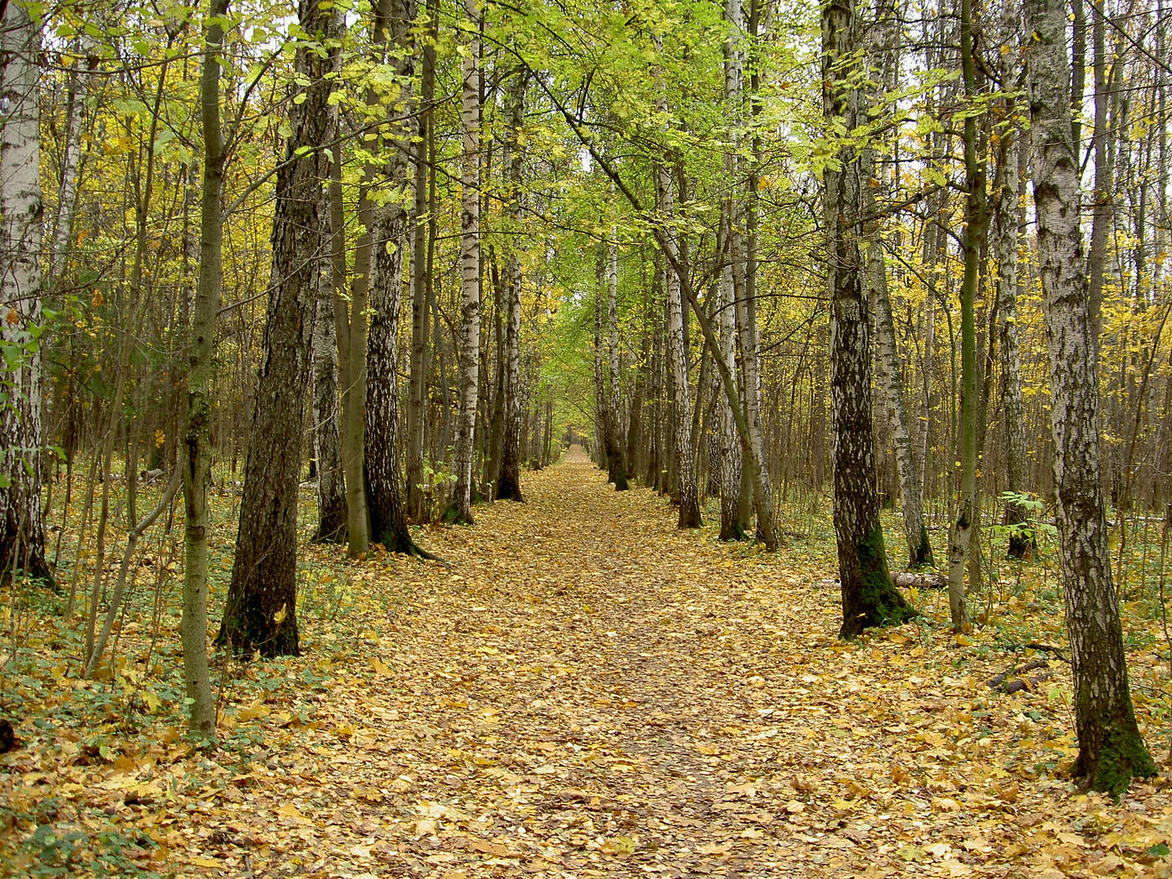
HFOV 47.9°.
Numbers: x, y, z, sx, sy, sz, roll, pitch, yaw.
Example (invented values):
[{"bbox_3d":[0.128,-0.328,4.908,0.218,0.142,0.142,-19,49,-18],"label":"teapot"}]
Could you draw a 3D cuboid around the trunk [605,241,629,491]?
[{"bbox_3d":[1.076,-2.721,47.000,0.550,9.060,0.550,-1,0,0],"label":"trunk"}]

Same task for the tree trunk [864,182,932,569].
[{"bbox_3d":[4.114,-0.856,17.500,0.300,5.140,0.300,-7,0,0],"label":"tree trunk"}]

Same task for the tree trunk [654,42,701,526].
[{"bbox_3d":[1.749,-3.119,26.000,0.420,9.700,0.420,-3,0,0],"label":"tree trunk"}]

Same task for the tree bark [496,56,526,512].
[{"bbox_3d":[-2.106,-4.447,37.500,0.600,12.400,0.600,0,0,0],"label":"tree bark"}]

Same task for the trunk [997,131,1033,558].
[{"bbox_3d":[6.238,-1.385,19.200,0.360,6.190,0.360,-1,0,0],"label":"trunk"}]

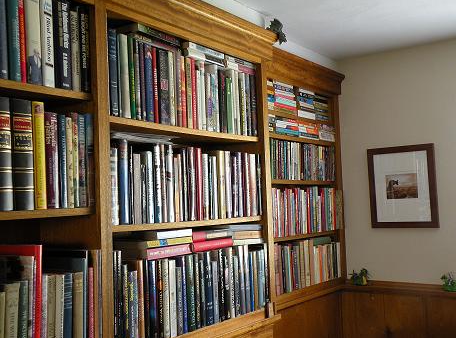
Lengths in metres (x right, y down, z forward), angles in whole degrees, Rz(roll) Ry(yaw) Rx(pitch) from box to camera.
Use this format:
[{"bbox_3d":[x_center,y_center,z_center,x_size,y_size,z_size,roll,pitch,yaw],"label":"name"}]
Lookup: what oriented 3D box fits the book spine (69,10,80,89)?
[{"bbox_3d":[-0.470,-0.315,1.539,0.145,0.220,0.025,-5,-4,37],"label":"book spine"}]

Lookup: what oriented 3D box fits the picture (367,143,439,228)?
[{"bbox_3d":[0.907,0.095,2.867,0.349,0.419,0.025,-5,-4,37],"label":"picture"}]

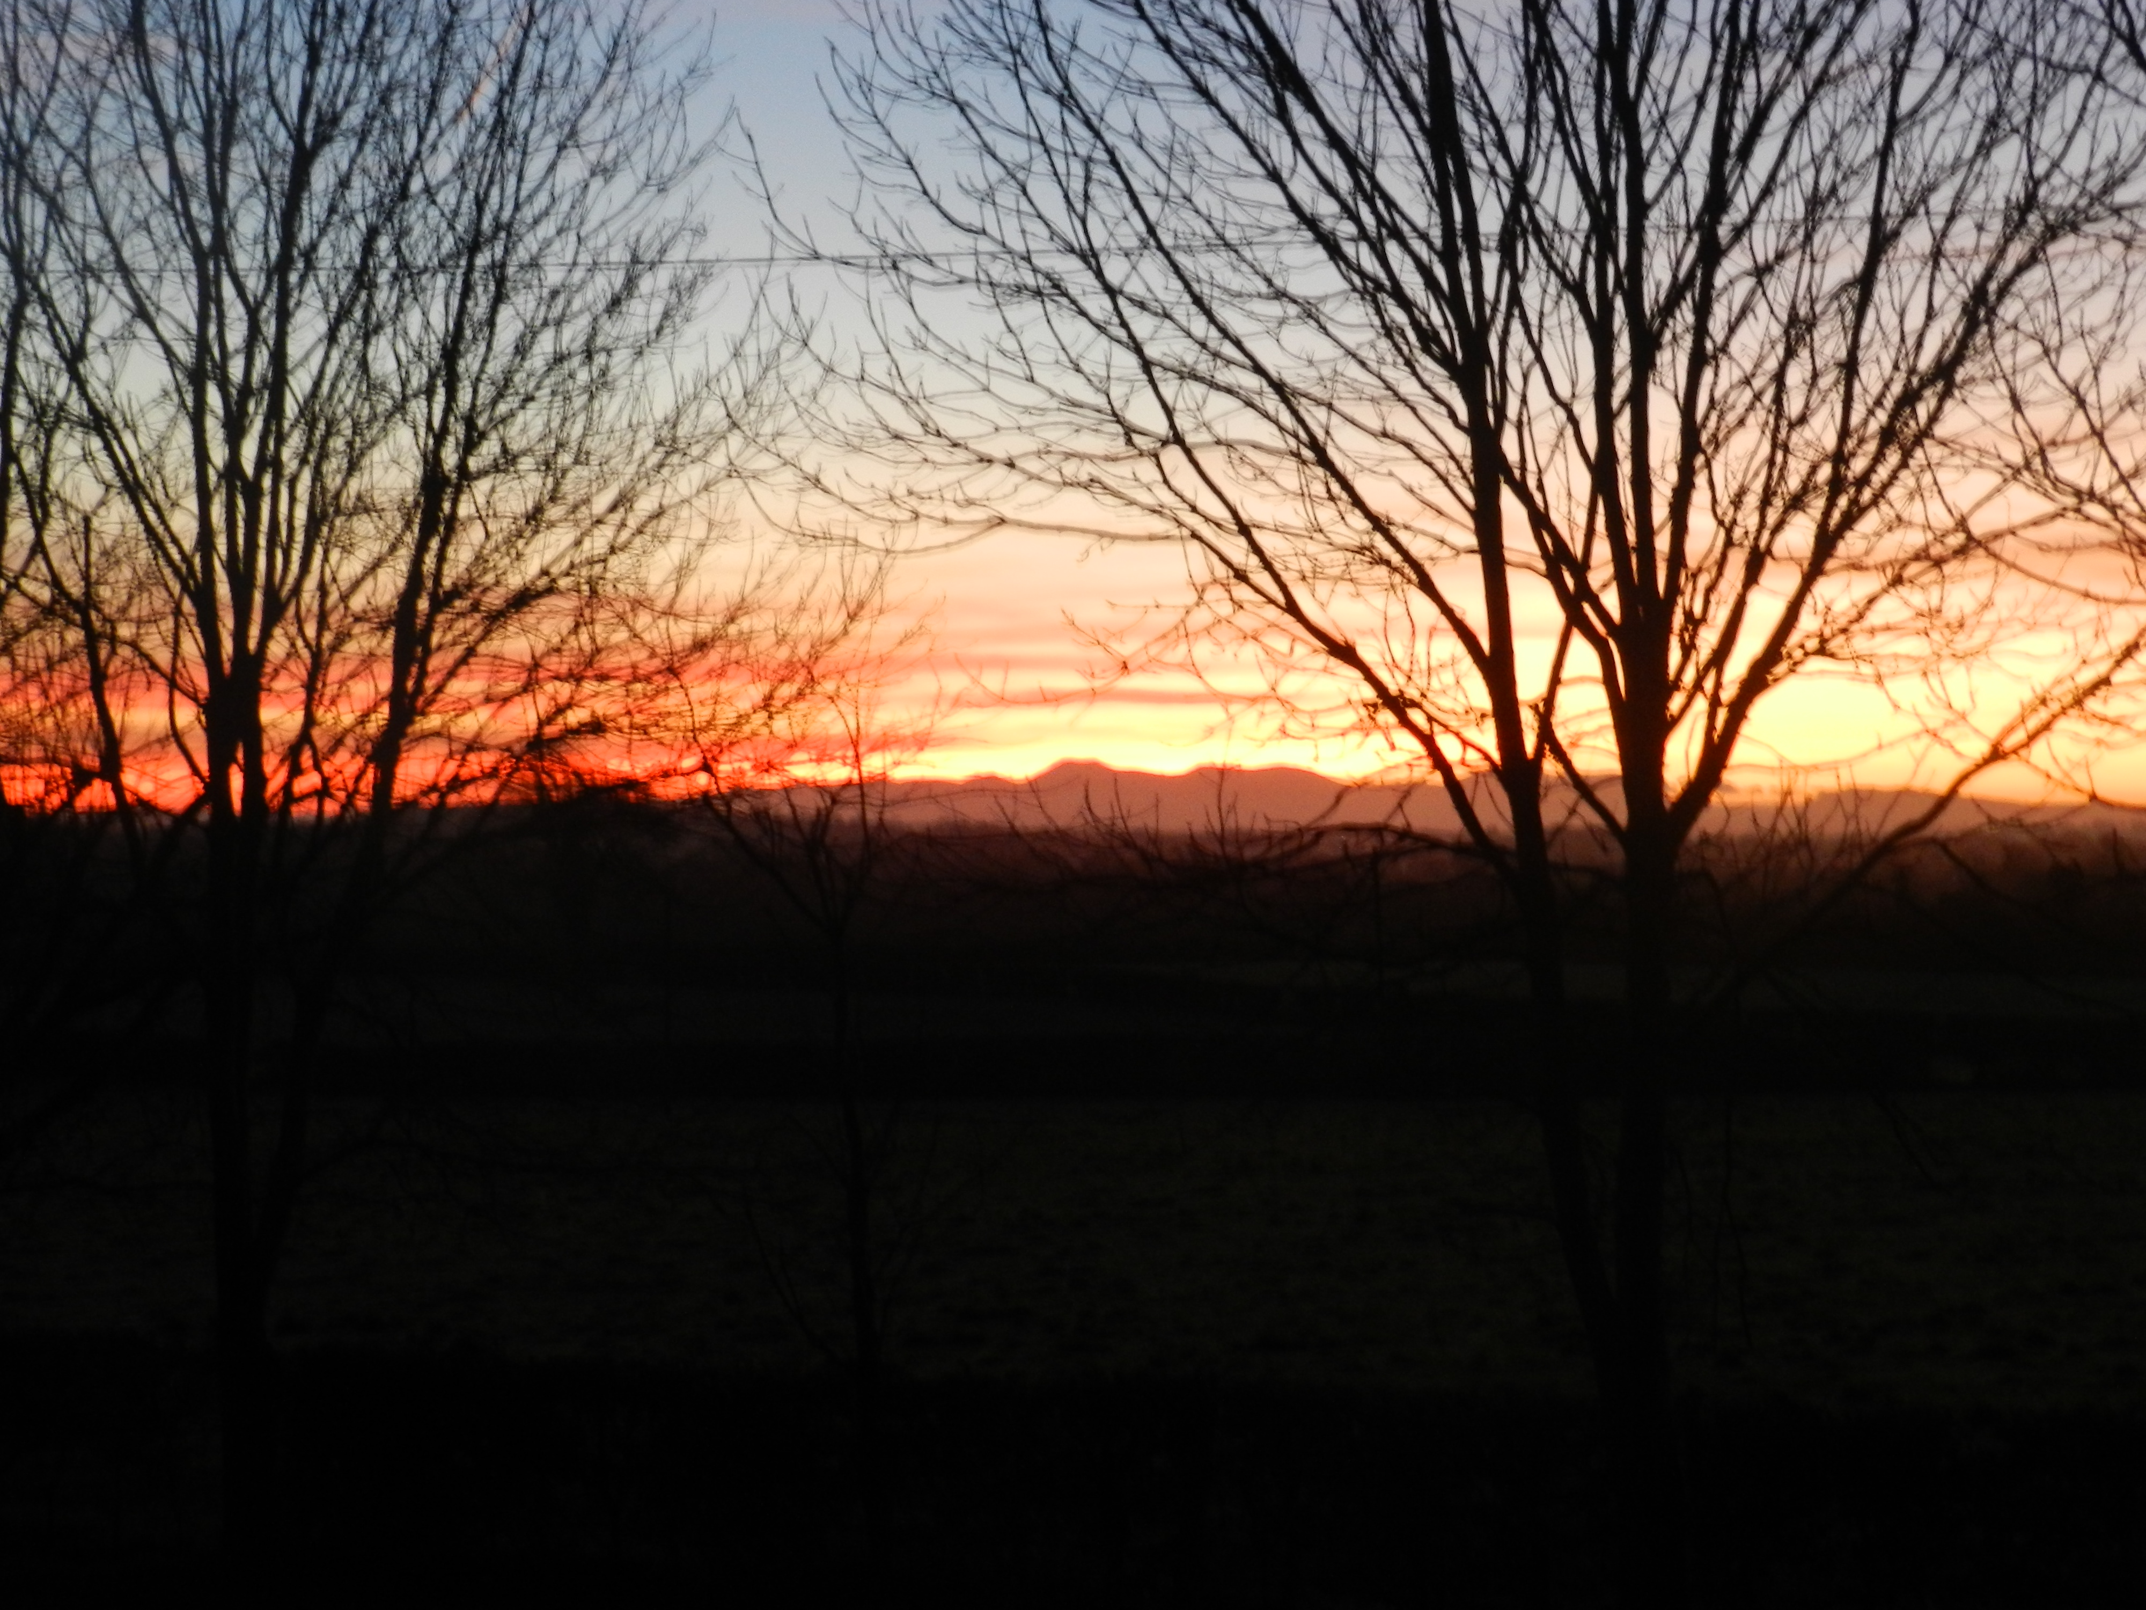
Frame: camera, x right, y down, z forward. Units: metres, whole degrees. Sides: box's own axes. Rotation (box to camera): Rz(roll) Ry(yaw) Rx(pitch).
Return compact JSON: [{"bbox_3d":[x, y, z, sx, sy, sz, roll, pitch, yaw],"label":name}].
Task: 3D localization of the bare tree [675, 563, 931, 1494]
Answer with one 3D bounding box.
[{"bbox_3d":[-1.750,1.619,27.500,1.673,6.179,1.623,0,0,0],"label":"bare tree"}]

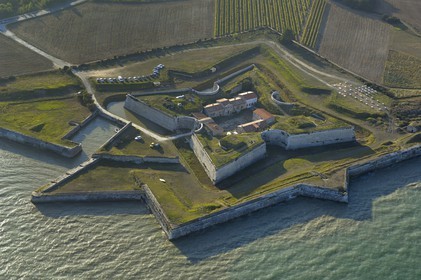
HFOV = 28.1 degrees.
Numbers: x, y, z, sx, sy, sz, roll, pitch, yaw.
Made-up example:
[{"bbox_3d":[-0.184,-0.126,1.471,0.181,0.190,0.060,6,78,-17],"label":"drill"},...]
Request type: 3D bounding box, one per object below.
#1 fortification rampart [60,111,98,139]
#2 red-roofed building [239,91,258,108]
[{"bbox_3d":[-83.120,-8.900,536.330,2.100,3.300,43.830,15,31,19],"label":"fortification rampart"},{"bbox_3d":[25.600,-27.690,573.130,11.800,7.700,9.500,-15,35,-30],"label":"red-roofed building"}]

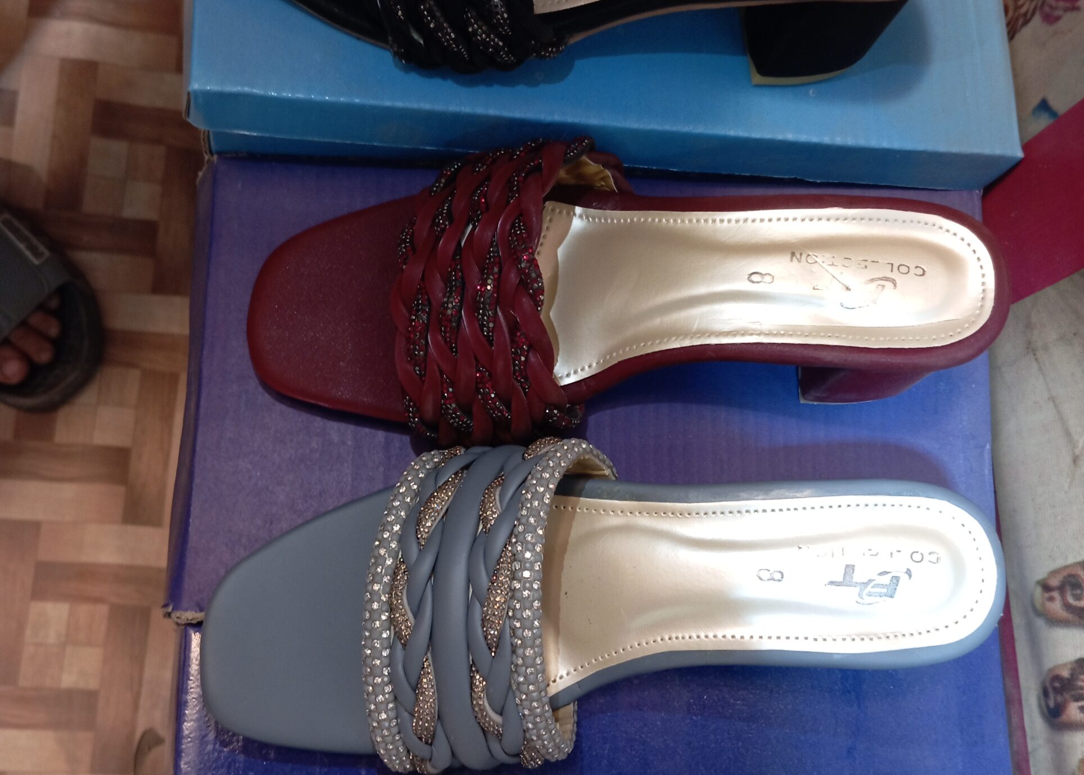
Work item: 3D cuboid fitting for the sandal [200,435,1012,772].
[{"bbox_3d":[0.017,0.067,0.370,0.247,0.073,0.099,-3,79,-11],"label":"sandal"}]

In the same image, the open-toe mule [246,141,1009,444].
[{"bbox_3d":[0.026,-0.030,0.391,0.247,0.073,0.093,-2,79,-11],"label":"open-toe mule"}]

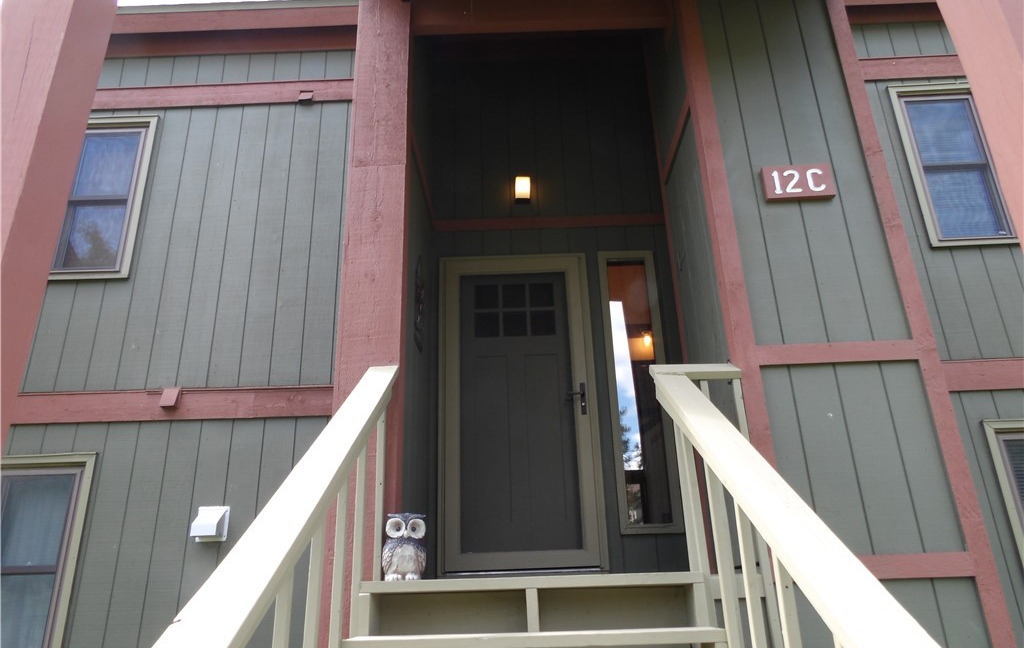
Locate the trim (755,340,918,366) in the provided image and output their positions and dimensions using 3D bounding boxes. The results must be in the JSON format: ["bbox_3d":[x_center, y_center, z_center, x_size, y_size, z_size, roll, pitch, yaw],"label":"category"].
[{"bbox_3d":[1.473,0.134,3.223,0.714,0.095,0.028,-2,-22,0],"label":"trim"}]

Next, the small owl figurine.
[{"bbox_3d":[-0.409,0.853,2.715,0.168,0.248,0.150,2,-22,-11],"label":"small owl figurine"}]

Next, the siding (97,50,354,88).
[{"bbox_3d":[-2.334,-2.012,5.635,2.250,0.290,0.030,-2,-22,0],"label":"siding"}]

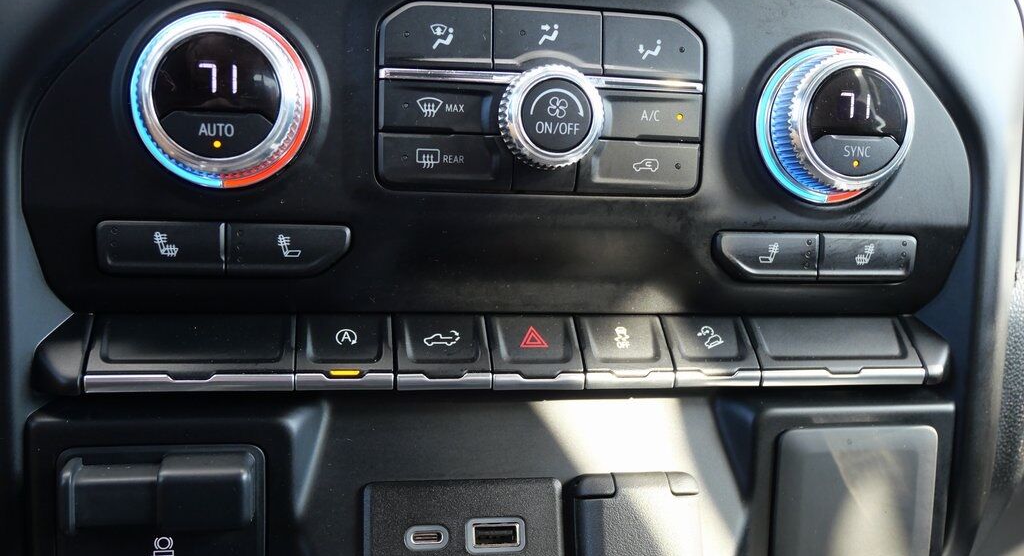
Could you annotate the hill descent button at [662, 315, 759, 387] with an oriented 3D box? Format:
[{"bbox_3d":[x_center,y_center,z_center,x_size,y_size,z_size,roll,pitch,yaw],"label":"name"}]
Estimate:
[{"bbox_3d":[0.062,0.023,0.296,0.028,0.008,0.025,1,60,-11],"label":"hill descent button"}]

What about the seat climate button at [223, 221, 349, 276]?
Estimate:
[{"bbox_3d":[-0.065,-0.008,0.278,0.035,0.015,0.007,1,4,-11],"label":"seat climate button"}]

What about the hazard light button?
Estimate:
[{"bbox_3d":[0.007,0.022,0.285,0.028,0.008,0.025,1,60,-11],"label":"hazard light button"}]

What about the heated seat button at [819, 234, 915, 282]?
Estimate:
[{"bbox_3d":[0.116,-0.007,0.312,0.035,0.015,0.007,1,4,-11],"label":"heated seat button"}]

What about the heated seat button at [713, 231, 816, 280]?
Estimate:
[{"bbox_3d":[0.081,-0.007,0.306,0.036,0.015,0.007,1,4,-11],"label":"heated seat button"}]

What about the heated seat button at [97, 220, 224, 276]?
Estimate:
[{"bbox_3d":[-0.100,-0.009,0.271,0.034,0.015,0.007,1,4,-11],"label":"heated seat button"}]

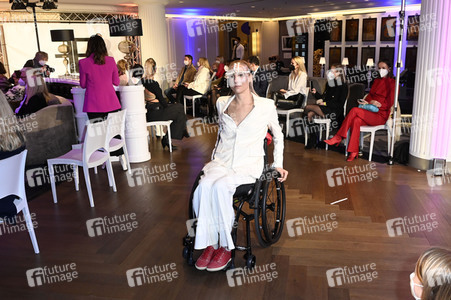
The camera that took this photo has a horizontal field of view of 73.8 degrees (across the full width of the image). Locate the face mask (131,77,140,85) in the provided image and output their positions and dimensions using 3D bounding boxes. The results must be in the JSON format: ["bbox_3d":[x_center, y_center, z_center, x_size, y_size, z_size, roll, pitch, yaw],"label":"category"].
[{"bbox_3d":[-1.430,-1.111,4.800,0.150,0.120,0.090,-3,32,-5],"label":"face mask"}]

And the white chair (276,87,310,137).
[{"bbox_3d":[1.152,-0.698,5.397,0.520,0.840,0.460,-11,20,-30],"label":"white chair"}]

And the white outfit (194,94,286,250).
[{"bbox_3d":[0.067,0.134,2.310,0.580,1.080,0.600,4,18,17],"label":"white outfit"}]

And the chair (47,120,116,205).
[{"bbox_3d":[-1.507,0.130,3.186,0.520,0.830,0.460,3,17,14],"label":"chair"}]

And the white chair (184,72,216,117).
[{"bbox_3d":[-0.608,-1.160,6.877,0.520,0.820,0.460,-12,20,-33],"label":"white chair"}]

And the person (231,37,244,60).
[{"bbox_3d":[0.373,-2.486,9.192,0.480,1.780,0.320,11,21,35],"label":"person"}]

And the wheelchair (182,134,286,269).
[{"bbox_3d":[0.072,0.332,2.410,0.610,0.870,0.800,4,18,18],"label":"wheelchair"}]

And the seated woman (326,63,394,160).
[{"bbox_3d":[1.897,-0.535,4.173,0.850,1.290,0.550,-11,20,-30],"label":"seated woman"}]

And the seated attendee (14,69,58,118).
[{"bbox_3d":[-2.661,-0.506,4.426,0.550,1.260,0.800,-8,18,-22],"label":"seated attendee"}]

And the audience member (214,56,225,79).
[{"bbox_3d":[-0.242,-1.668,7.622,0.750,1.280,0.500,-11,20,-30],"label":"audience member"}]

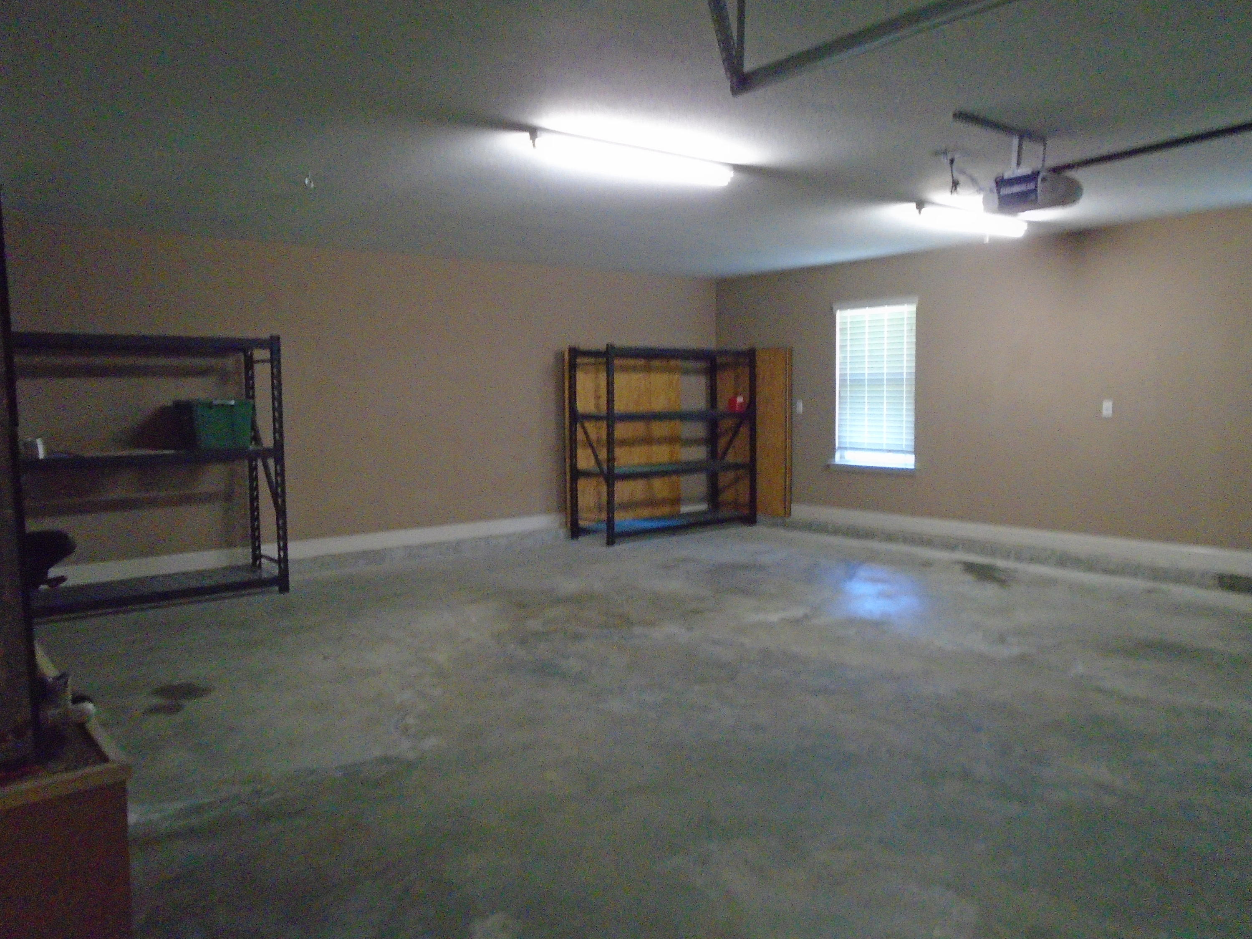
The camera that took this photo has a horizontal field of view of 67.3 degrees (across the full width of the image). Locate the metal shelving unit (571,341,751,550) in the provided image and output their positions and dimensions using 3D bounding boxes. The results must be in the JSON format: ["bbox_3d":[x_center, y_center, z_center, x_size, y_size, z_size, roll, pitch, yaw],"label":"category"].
[{"bbox_3d":[0.405,-0.292,9.386,1.940,1.829,0.610,-5,6,-38],"label":"metal shelving unit"}]

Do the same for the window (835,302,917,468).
[{"bbox_3d":[2.319,-0.786,8.741,0.100,1.548,0.929,-5,6,-39],"label":"window"}]

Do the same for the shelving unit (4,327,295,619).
[{"bbox_3d":[-3.379,0.021,6.317,1.956,1.829,0.610,-5,6,-39],"label":"shelving unit"}]

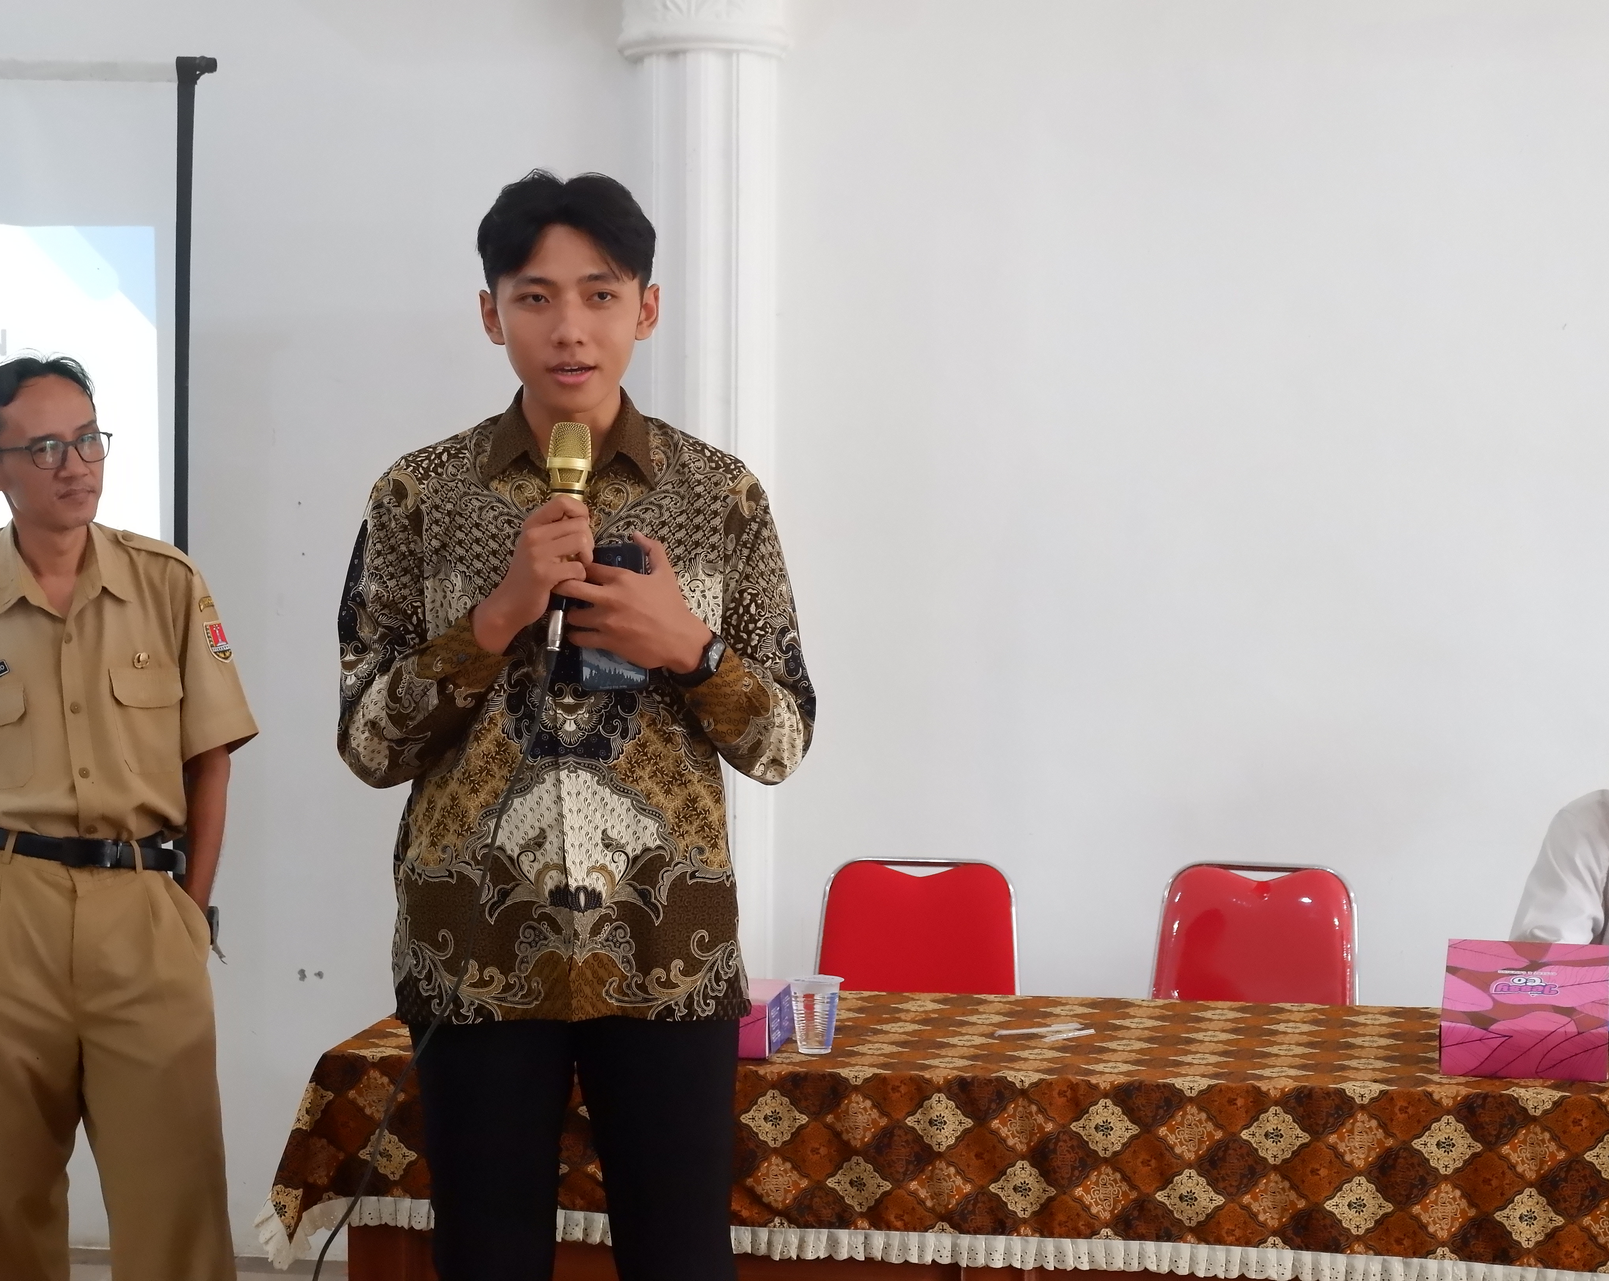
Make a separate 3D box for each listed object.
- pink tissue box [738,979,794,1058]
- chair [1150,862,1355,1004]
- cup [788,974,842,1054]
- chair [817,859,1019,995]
[{"bbox_3d":[-0.129,0.505,4.304,0.206,0.070,0.182,1,4,12],"label":"pink tissue box"},{"bbox_3d":[0.749,0.809,5.362,0.440,0.820,0.480,1,4,12],"label":"chair"},{"bbox_3d":[0.015,0.496,4.232,0.073,0.095,0.073,0,4,0],"label":"cup"},{"bbox_3d":[0.160,0.807,5.458,0.440,0.820,0.480,1,4,12],"label":"chair"}]

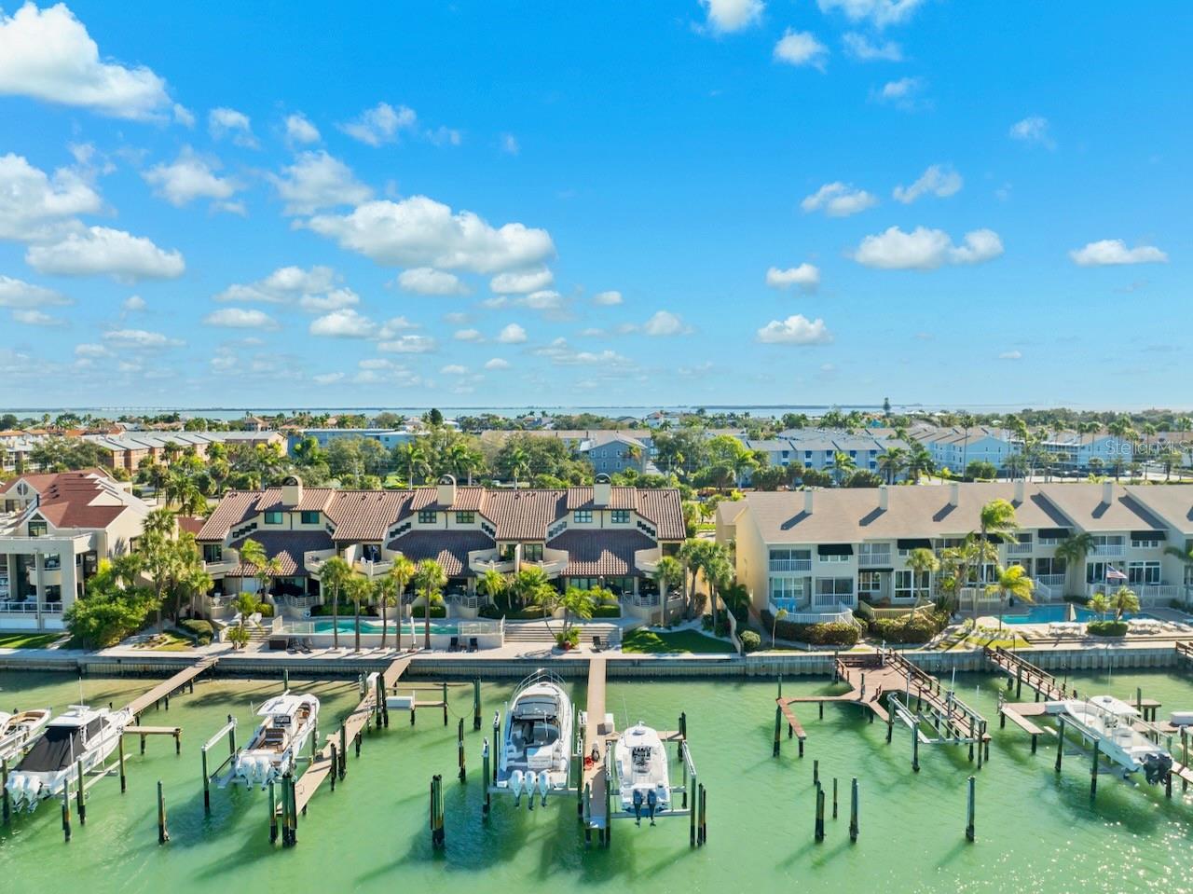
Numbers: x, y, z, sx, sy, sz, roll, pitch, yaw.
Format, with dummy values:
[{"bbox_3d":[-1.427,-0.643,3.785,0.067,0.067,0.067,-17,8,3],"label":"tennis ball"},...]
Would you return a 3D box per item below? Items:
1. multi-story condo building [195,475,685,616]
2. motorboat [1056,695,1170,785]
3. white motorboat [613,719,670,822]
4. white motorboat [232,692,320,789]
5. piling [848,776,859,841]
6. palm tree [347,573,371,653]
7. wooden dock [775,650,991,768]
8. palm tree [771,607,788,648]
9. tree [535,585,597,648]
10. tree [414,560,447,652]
[{"bbox_3d":[-14.700,8.733,83.200,45.400,12.600,15.800,0,3,0],"label":"multi-story condo building"},{"bbox_3d":[29.700,16.168,47.700,2.600,3.400,7.900,0,3,0],"label":"motorboat"},{"bbox_3d":[2.420,16.353,43.600,2.900,3.200,8.400,0,3,2],"label":"white motorboat"},{"bbox_3d":[-17.400,16.149,46.900,3.000,3.300,9.300,0,3,0],"label":"white motorboat"},{"bbox_3d":[12.066,17.006,38.782,0.320,3.100,0.320,0,3,0],"label":"piling"},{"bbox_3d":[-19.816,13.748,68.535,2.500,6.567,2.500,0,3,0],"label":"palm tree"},{"bbox_3d":[17.700,17.175,58.400,13.400,3.400,18.200,0,3,0],"label":"wooden dock"},{"bbox_3d":[14.208,14.084,64.470,1.250,3.100,1.150,0,3,0],"label":"palm tree"},{"bbox_3d":[-2.397,13.277,65.428,4.600,4.800,3.800,0,3,0],"label":"tree"},{"bbox_3d":[-14.093,13.210,69.263,2.800,7.535,2.800,0,3,0],"label":"tree"}]

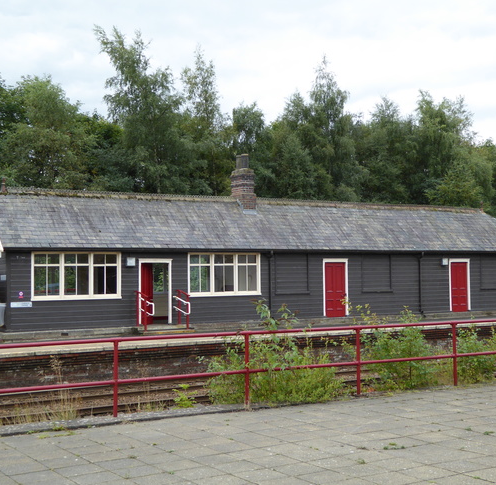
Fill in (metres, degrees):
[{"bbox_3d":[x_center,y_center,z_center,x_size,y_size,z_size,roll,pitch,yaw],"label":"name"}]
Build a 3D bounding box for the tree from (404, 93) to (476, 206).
[{"bbox_3d":[11.732,-2.800,49.654,4.500,12.887,4.500,-1,-2,13],"label":"tree"}]

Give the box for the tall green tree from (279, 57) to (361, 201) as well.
[{"bbox_3d":[4.083,-3.331,44.830,4.800,13.781,4.800,-1,-2,5],"label":"tall green tree"}]

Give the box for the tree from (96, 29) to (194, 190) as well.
[{"bbox_3d":[-4.824,-3.462,39.188,5.000,13.847,5.000,-1,-2,-7],"label":"tree"}]

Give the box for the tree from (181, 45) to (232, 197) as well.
[{"bbox_3d":[-2.014,-3.235,41.551,3.400,13.502,3.400,-1,-2,-3],"label":"tree"}]

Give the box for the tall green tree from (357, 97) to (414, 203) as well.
[{"bbox_3d":[8.047,-2.427,47.299,3.700,12.059,3.700,-1,-2,10],"label":"tall green tree"}]

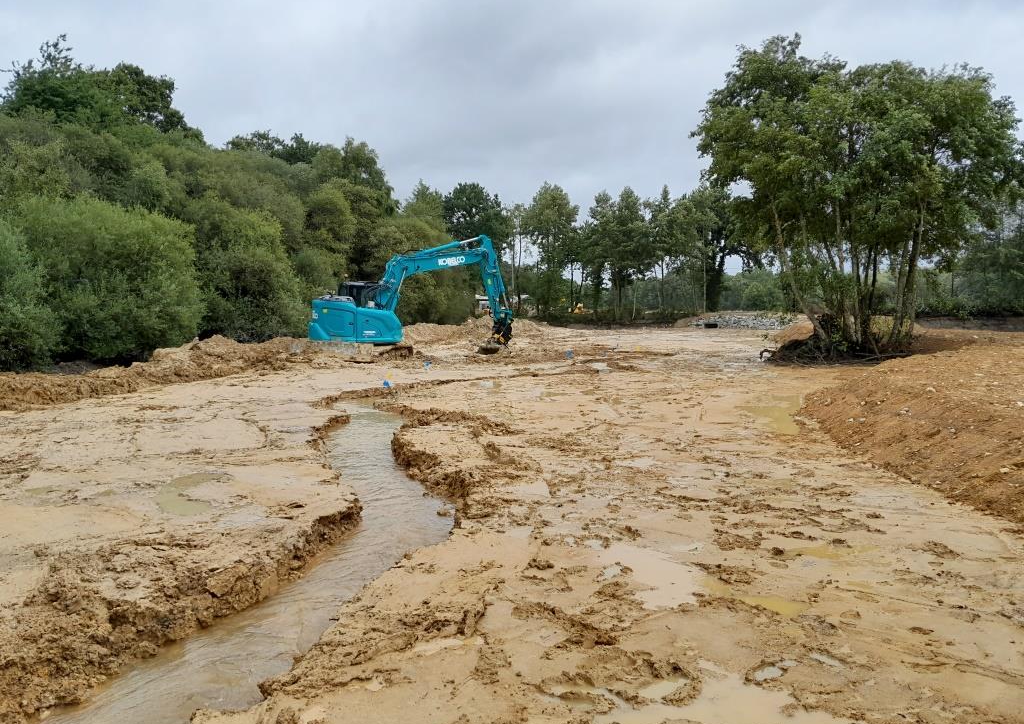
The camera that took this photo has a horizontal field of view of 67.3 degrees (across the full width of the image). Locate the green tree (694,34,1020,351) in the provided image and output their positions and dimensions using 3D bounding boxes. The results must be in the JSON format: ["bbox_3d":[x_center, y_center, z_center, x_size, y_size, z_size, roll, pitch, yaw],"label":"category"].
[{"bbox_3d":[12.100,-5.850,27.000,10.800,11.000,9.200,0,4,0],"label":"green tree"}]

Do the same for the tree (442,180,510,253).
[{"bbox_3d":[-3.400,-10.200,70.000,6.200,12.500,6.000,0,4,0],"label":"tree"}]

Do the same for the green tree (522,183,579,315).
[{"bbox_3d":[3.400,-9.800,68.000,5.000,12.100,5.000,0,4,0],"label":"green tree"}]

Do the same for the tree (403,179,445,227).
[{"bbox_3d":[-6.600,-8.500,58.000,4.000,10.500,4.000,0,4,0],"label":"tree"}]

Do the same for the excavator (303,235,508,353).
[{"bbox_3d":[-3.250,-2.050,25.500,6.750,4.200,2.600,-1,4,-17],"label":"excavator"}]

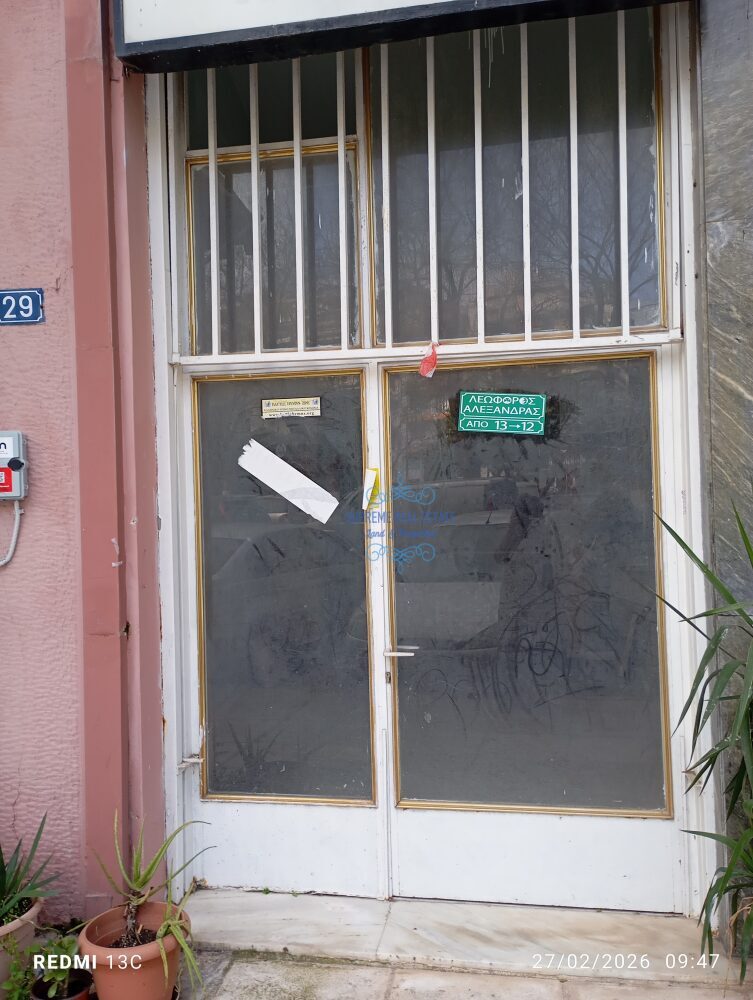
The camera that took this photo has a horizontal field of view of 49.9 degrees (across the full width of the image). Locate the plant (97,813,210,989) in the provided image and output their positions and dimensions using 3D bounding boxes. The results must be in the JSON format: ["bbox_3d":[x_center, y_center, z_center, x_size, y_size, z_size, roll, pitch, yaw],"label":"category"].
[{"bbox_3d":[-0.697,1.251,2.530,0.350,0.540,0.360,-1,0,9],"label":"plant"}]

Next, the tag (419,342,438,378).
[{"bbox_3d":[0.196,-0.525,3.050,0.073,0.134,0.030,-1,0,9],"label":"tag"}]

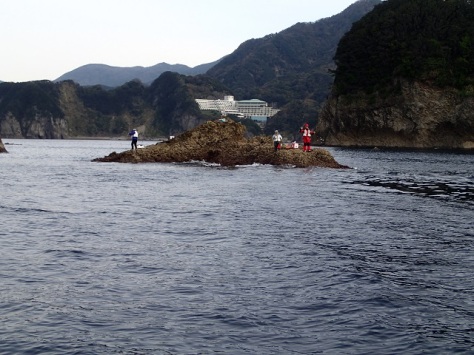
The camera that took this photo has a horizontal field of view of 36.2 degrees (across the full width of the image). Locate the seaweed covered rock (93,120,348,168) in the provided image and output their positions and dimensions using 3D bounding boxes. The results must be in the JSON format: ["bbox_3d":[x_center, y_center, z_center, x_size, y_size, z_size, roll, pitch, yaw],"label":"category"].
[{"bbox_3d":[-0.900,-2.750,55.400,22.000,3.600,9.000,1,4,23],"label":"seaweed covered rock"}]

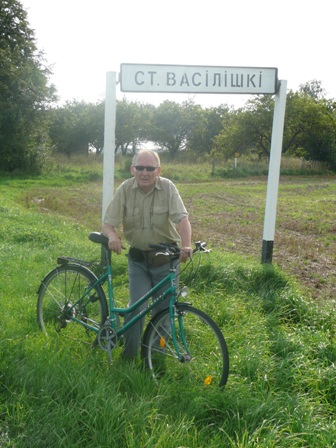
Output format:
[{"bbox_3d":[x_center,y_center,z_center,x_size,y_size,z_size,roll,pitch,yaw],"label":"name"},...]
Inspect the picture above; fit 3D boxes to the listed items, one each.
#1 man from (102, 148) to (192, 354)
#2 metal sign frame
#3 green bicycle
[{"bbox_3d":[-0.155,0.255,5.430,0.630,1.610,0.550,2,5,12],"label":"man"},{"bbox_3d":[0.300,-0.575,8.300,2.100,2.300,0.160,0,5,-20],"label":"metal sign frame"},{"bbox_3d":[-0.270,0.591,5.141,1.760,1.030,0.580,15,7,38],"label":"green bicycle"}]

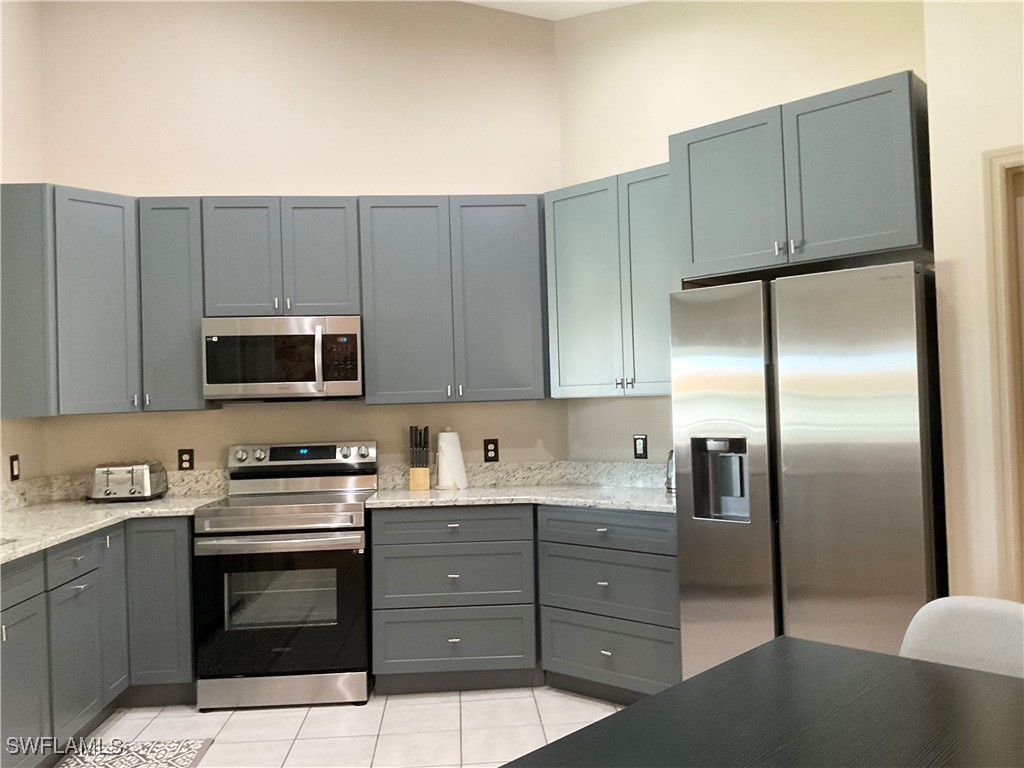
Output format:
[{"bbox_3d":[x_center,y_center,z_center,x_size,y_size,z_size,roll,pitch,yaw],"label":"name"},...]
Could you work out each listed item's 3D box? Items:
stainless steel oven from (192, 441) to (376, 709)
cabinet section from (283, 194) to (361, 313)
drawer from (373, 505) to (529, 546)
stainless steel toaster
[{"bbox_3d":[-1.061,0.894,4.178,0.757,1.180,0.675,-2,-2,-4],"label":"stainless steel oven"},{"bbox_3d":[-0.958,-0.633,4.428,0.378,0.596,0.332,-1,-1,-3],"label":"cabinet section"},{"bbox_3d":[-0.283,0.661,4.207,0.741,0.163,0.500,-2,-1,-2],"label":"drawer"},{"bbox_3d":[-1.949,0.505,4.370,0.285,0.190,0.260,-1,-1,-11],"label":"stainless steel toaster"}]

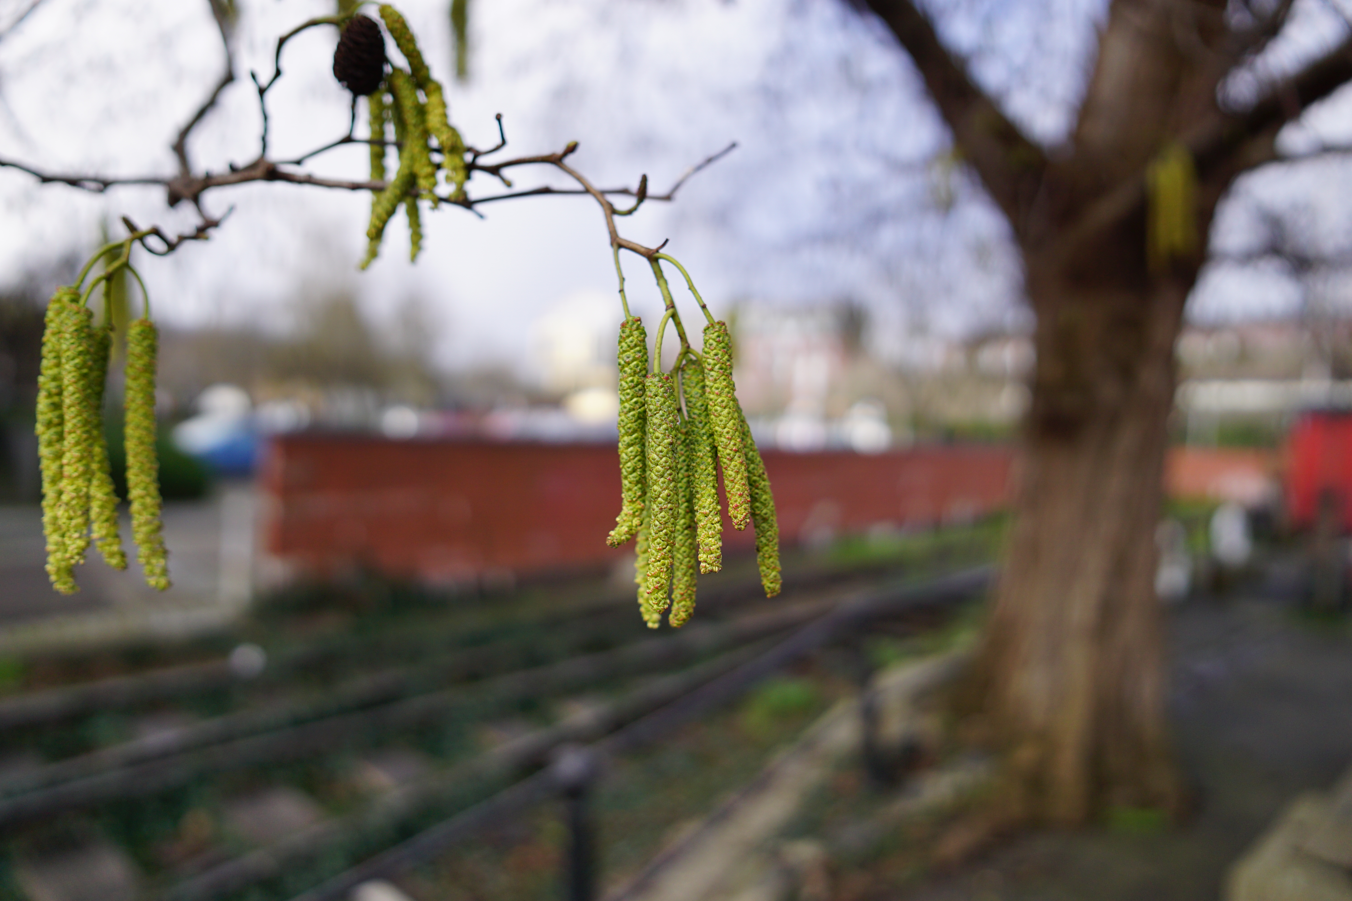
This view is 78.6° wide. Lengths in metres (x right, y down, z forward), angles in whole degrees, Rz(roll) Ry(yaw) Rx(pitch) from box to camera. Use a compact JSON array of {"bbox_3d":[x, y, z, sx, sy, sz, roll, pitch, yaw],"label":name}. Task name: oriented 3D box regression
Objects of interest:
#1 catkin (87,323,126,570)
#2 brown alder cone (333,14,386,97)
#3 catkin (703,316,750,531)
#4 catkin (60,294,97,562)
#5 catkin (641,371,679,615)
[{"bbox_3d":[-0.181,-0.001,0.263,0.010,0.078,0.008,-3,0,0],"label":"catkin"},{"bbox_3d":[-0.099,-0.123,0.258,0.015,0.026,0.015,6,0,-23],"label":"brown alder cone"},{"bbox_3d":[0.015,-0.007,0.236,0.009,0.060,0.008,-7,0,4],"label":"catkin"},{"bbox_3d":[-0.186,-0.005,0.257,0.009,0.083,0.008,0,0,-36],"label":"catkin"},{"bbox_3d":[-0.005,0.012,0.233,0.009,0.068,0.008,0,0,-1],"label":"catkin"}]

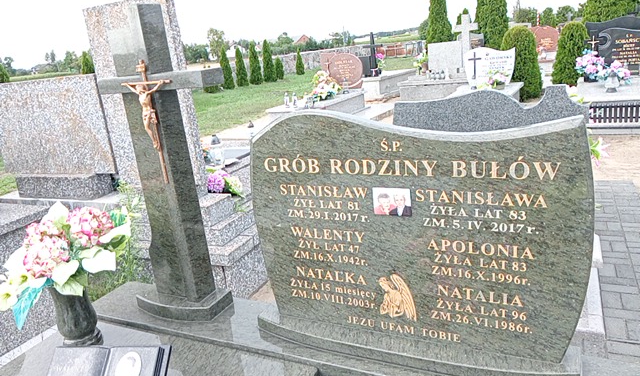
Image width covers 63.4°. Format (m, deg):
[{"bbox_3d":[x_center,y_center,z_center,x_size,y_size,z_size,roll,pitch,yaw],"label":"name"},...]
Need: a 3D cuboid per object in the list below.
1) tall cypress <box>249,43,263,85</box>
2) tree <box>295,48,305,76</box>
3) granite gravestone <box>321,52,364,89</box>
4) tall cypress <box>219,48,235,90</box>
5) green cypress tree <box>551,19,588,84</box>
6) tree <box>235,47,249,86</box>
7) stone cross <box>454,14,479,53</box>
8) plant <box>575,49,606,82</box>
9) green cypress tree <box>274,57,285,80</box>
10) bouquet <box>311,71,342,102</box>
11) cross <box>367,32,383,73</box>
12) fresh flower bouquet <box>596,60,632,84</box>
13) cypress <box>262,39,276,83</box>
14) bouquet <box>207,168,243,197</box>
[{"bbox_3d":[-2.956,-5.627,23.310,0.520,1.916,0.520,-6,16,2],"label":"tall cypress"},{"bbox_3d":[-1.155,-7.323,29.923,0.524,1.548,0.524,-6,15,0],"label":"tree"},{"bbox_3d":[0.513,-2.894,12.824,1.130,0.880,0.160,2,18,29],"label":"granite gravestone"},{"bbox_3d":[-3.925,-5.074,21.974,0.500,1.817,0.500,2,18,29],"label":"tall cypress"},{"bbox_3d":[6.125,-3.300,12.643,0.918,1.490,0.918,-6,15,0],"label":"green cypress tree"},{"bbox_3d":[-3.783,-5.820,24.885,0.631,1.858,0.631,-6,15,0],"label":"tree"},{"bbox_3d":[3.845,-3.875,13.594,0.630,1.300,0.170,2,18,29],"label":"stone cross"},{"bbox_3d":[4.586,-2.065,8.777,0.510,0.530,0.450,1,17,25],"label":"plant"},{"bbox_3d":[-1.894,-5.658,24.465,0.400,1.096,0.400,-6,16,2],"label":"green cypress tree"},{"bbox_3d":[0.091,-2.328,11.727,0.660,0.600,0.580,2,18,29],"label":"bouquet"},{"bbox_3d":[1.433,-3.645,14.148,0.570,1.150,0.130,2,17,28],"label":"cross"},{"bbox_3d":[4.787,-1.871,8.400,0.530,0.350,0.380,1,17,25],"label":"fresh flower bouquet"},{"bbox_3d":[-2.363,-5.763,23.545,0.550,1.910,0.550,-6,16,2],"label":"cypress"},{"bbox_3d":[-0.734,-0.031,4.000,0.270,0.230,0.230,1,17,25],"label":"bouquet"}]

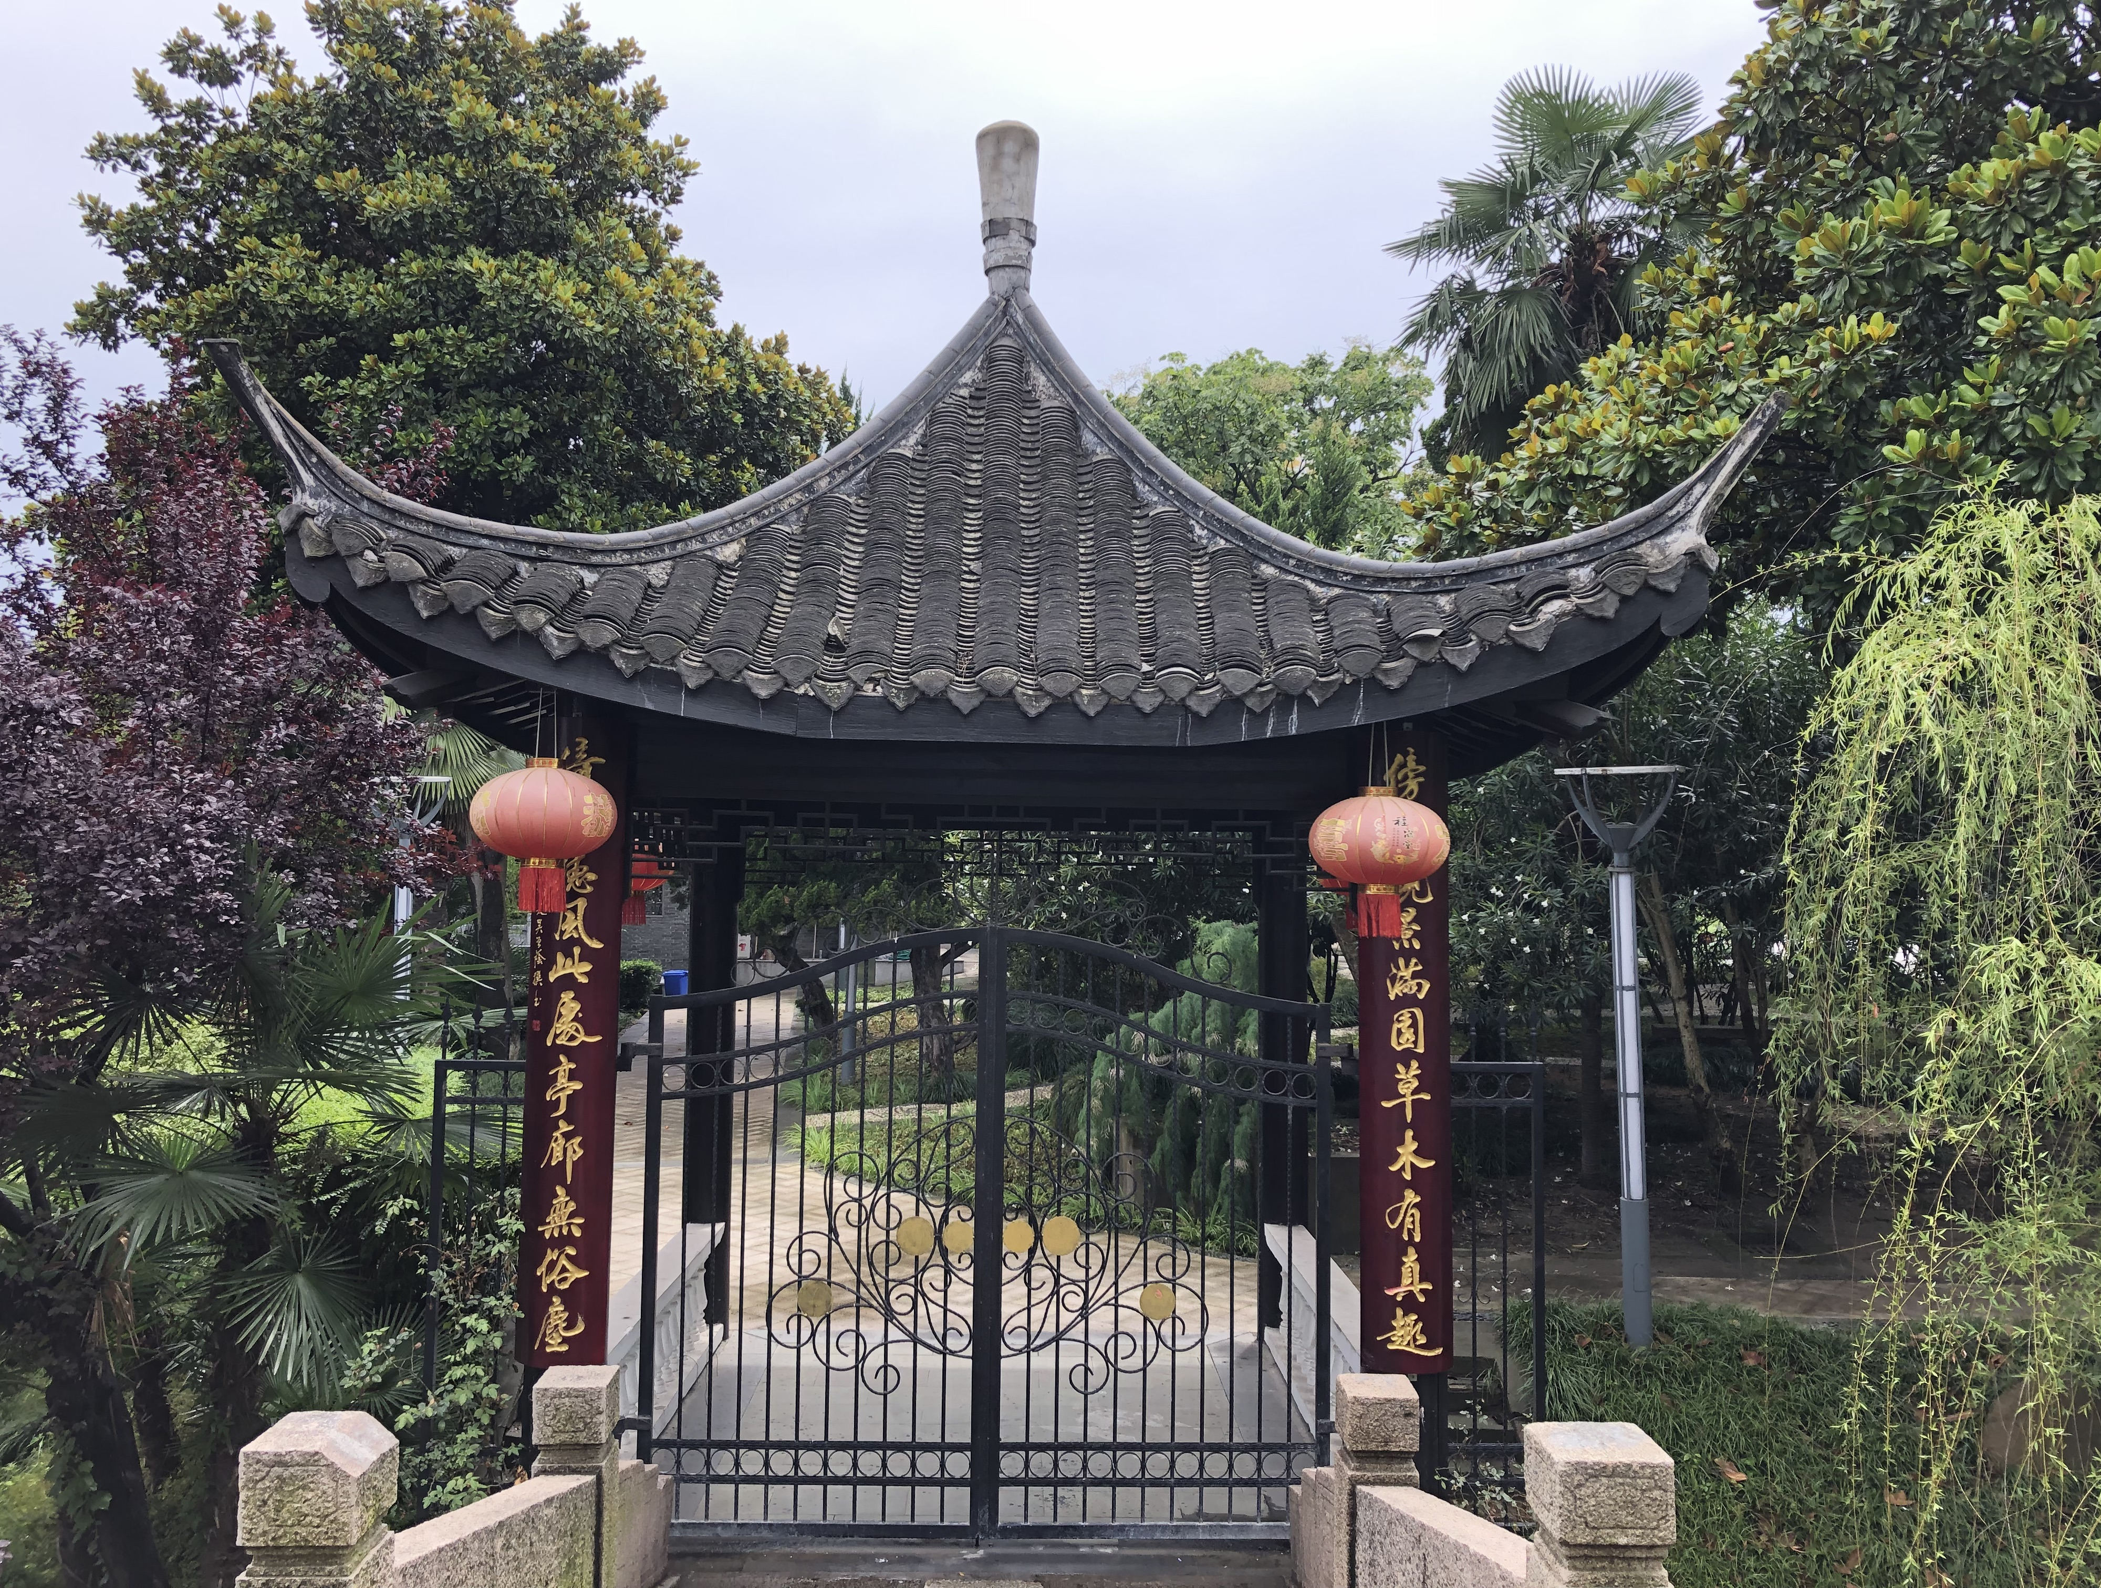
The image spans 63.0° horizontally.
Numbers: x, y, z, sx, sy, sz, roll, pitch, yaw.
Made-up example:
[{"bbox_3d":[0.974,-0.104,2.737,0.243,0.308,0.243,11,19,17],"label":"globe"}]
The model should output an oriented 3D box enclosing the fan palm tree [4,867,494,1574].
[{"bbox_3d":[-2.657,1.430,5.679,1.574,2.369,1.550,1,-4,-1],"label":"fan palm tree"}]

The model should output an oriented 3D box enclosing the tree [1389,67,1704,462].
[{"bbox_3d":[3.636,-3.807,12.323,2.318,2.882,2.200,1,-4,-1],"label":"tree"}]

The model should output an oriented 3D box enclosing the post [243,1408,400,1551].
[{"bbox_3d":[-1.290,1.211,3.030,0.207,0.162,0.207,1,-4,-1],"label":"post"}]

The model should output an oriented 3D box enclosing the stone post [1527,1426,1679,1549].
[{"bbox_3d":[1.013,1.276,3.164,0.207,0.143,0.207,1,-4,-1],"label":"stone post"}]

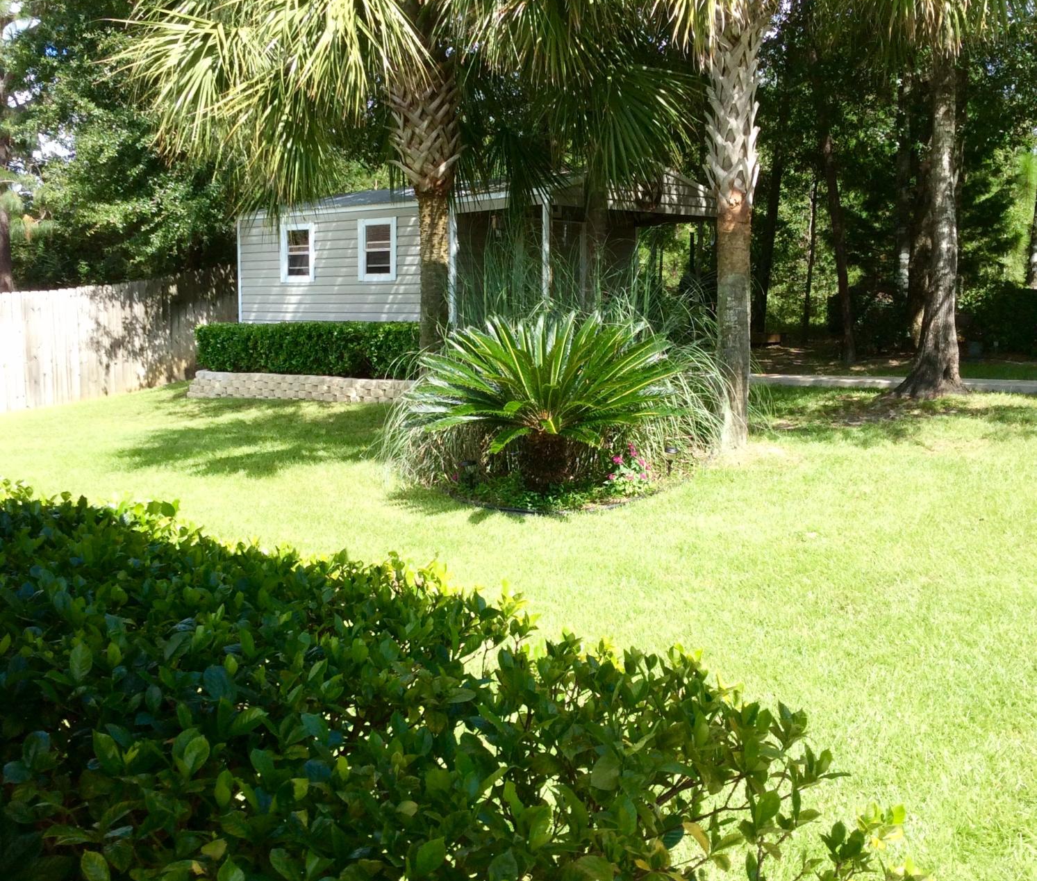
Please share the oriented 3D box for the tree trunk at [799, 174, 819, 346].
[{"bbox_3d":[7.079,-4.397,31.210,0.420,4.109,0.350,0,6,0],"label":"tree trunk"}]

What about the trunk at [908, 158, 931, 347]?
[{"bbox_3d":[8.827,-4.092,28.226,0.520,4.140,0.500,0,6,0],"label":"trunk"}]

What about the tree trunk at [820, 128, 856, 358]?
[{"bbox_3d":[5.778,-3.493,23.261,0.600,4.209,0.400,0,6,0],"label":"tree trunk"}]

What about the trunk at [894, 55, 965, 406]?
[{"bbox_3d":[5.401,-2.852,16.792,0.850,4.505,0.700,0,6,0],"label":"trunk"}]

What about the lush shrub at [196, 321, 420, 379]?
[{"bbox_3d":[-2.513,-1.239,17.340,4.846,0.707,0.900,5,8,41],"label":"lush shrub"}]

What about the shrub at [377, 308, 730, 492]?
[{"bbox_3d":[0.286,-0.324,10.226,2.650,1.414,2.350,0,6,0],"label":"shrub"}]

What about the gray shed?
[{"bbox_3d":[-0.562,-2.533,19.353,6.220,2.820,4.600,5,8,41],"label":"gray shed"}]

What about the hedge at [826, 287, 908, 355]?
[{"bbox_3d":[7.468,-2.580,27.486,1.850,1.460,1.300,0,6,0],"label":"hedge"}]

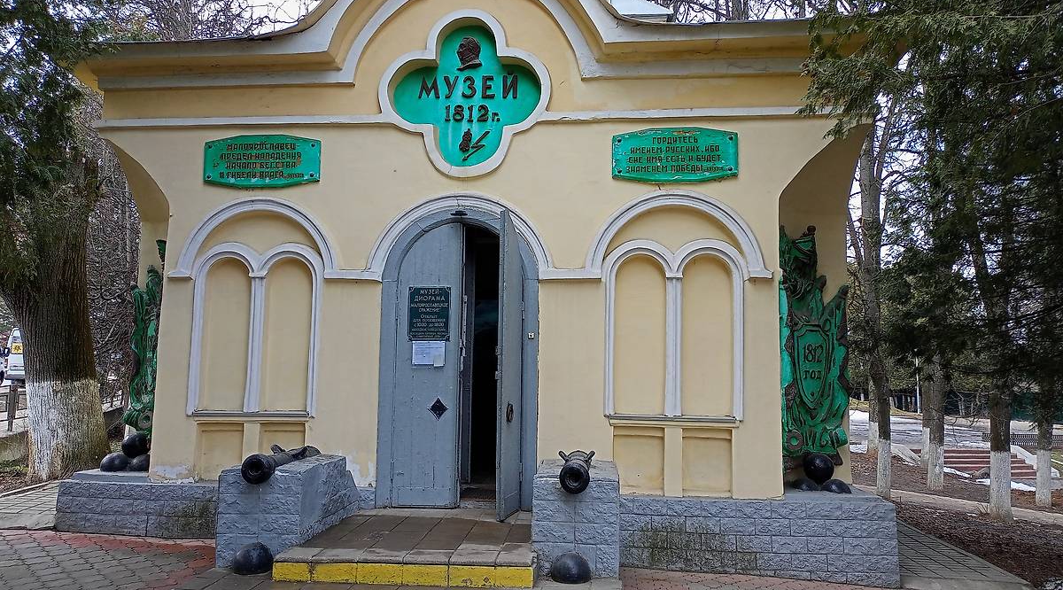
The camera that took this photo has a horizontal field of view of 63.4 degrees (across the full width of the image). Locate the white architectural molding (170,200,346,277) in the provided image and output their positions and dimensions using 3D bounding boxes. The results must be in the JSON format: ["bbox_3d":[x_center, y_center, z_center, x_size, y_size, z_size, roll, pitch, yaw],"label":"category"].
[{"bbox_3d":[-2.573,-0.529,8.069,1.635,0.775,0.110,0,-7,5],"label":"white architectural molding"}]

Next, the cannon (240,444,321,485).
[{"bbox_3d":[-1.840,1.248,6.469,0.260,0.235,1.160,0,-6,5],"label":"cannon"}]

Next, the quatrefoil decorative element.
[{"bbox_3d":[-0.609,-1.833,7.951,1.594,1.573,0.200,0,-5,5],"label":"quatrefoil decorative element"}]

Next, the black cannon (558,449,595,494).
[{"bbox_3d":[0.333,1.267,6.296,0.260,0.235,1.160,0,-6,5],"label":"black cannon"}]

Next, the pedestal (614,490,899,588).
[{"bbox_3d":[1.927,2.139,7.810,2.350,0.680,1.200,0,-7,5],"label":"pedestal"}]

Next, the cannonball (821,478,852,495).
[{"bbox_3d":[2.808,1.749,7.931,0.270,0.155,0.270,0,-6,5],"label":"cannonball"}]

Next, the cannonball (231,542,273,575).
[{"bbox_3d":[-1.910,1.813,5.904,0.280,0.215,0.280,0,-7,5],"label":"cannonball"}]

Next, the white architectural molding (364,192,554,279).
[{"bbox_3d":[-0.667,-0.543,7.912,1.740,0.810,0.110,0,-7,5],"label":"white architectural molding"}]

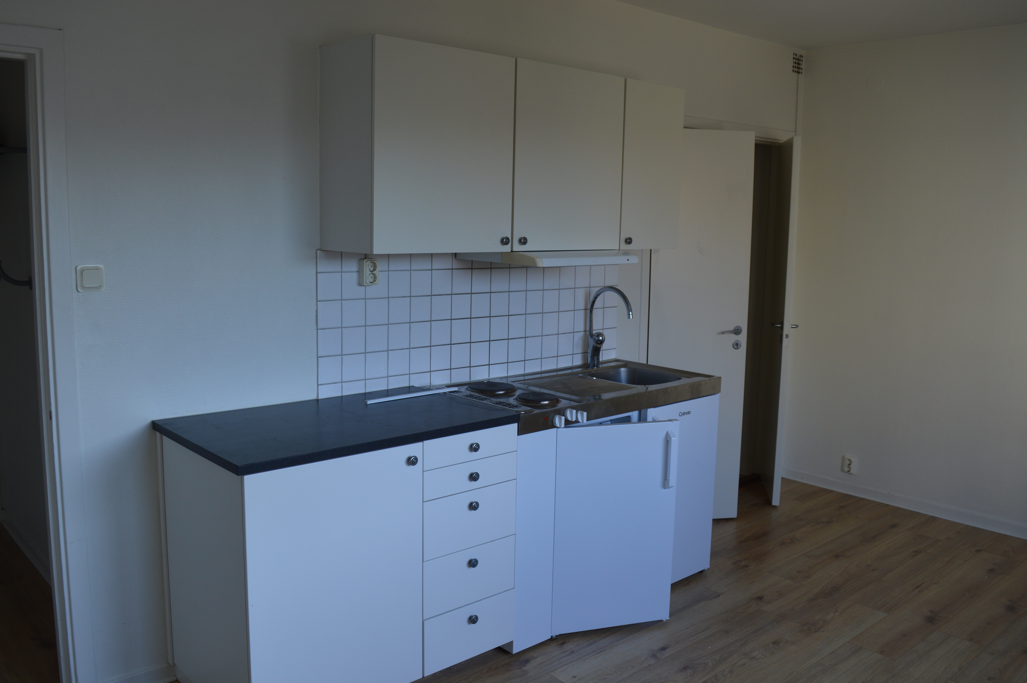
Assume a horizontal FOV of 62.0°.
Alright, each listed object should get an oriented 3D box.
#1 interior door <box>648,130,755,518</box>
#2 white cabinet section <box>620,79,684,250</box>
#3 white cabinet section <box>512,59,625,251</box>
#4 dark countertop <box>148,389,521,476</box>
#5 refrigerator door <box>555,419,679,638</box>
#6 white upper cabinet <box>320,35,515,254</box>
[{"bbox_3d":[0.931,-0.056,4.365,0.523,1.997,0.040,0,8,-10],"label":"interior door"},{"bbox_3d":[0.590,-0.740,3.667,0.390,0.696,0.022,-6,10,-41],"label":"white cabinet section"},{"bbox_3d":[0.220,-0.702,3.341,0.599,0.696,0.022,-6,10,-41],"label":"white cabinet section"},{"bbox_3d":[-0.562,0.267,2.816,0.997,0.028,0.642,-6,10,-41],"label":"dark countertop"},{"bbox_3d":[0.377,0.694,3.232,0.488,0.790,0.060,-1,8,-17],"label":"refrigerator door"},{"bbox_3d":[-0.338,-0.674,3.069,0.599,0.696,0.353,-6,10,-41],"label":"white upper cabinet"}]

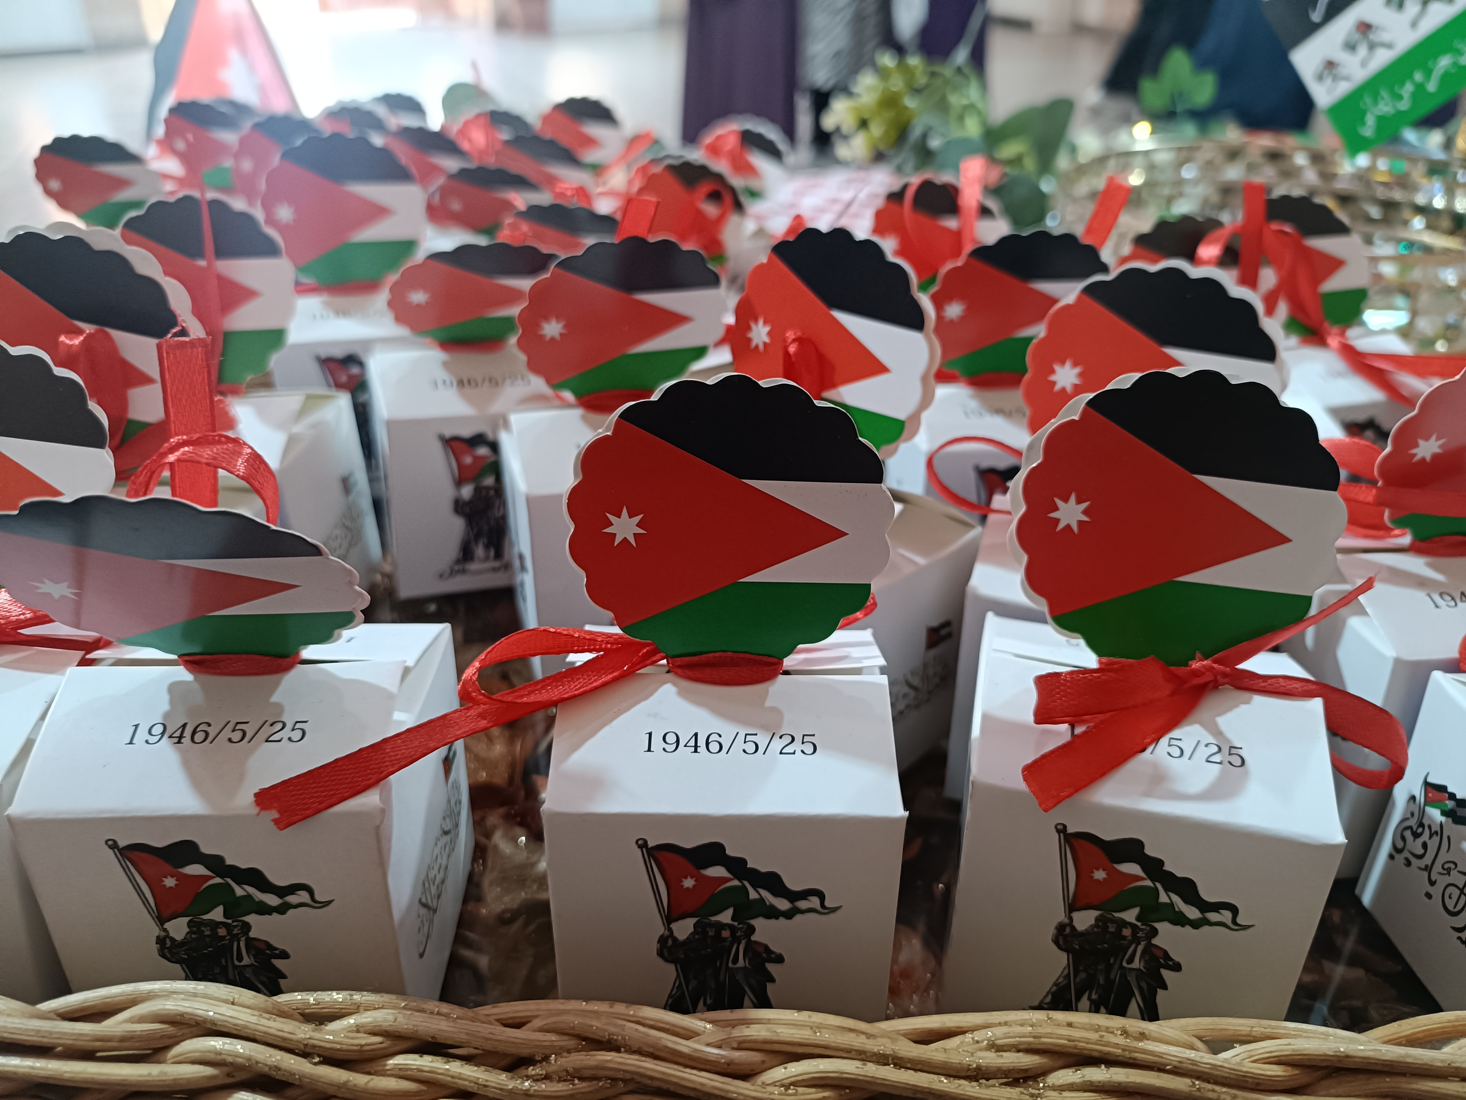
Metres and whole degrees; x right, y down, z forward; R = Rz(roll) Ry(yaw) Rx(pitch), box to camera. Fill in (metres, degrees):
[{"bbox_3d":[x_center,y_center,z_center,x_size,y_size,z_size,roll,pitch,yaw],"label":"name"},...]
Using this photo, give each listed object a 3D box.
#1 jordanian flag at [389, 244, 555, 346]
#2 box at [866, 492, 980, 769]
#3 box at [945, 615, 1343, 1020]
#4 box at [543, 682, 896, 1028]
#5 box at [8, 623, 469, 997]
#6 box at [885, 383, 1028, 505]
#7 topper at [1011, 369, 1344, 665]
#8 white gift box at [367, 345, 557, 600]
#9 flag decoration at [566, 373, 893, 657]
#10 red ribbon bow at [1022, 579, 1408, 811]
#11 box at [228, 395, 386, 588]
[{"bbox_3d":[-0.068,-0.070,0.290,0.051,0.050,0.005,-7,69,-21],"label":"jordanian flag"},{"bbox_3d":[0.018,0.016,0.247,0.054,0.065,0.052,24,37,38],"label":"box"},{"bbox_3d":[0.071,0.050,0.195,0.054,0.065,0.052,7,29,14],"label":"box"},{"bbox_3d":[-0.001,0.049,0.192,0.054,0.065,0.052,1,27,1],"label":"box"},{"bbox_3d":[-0.081,0.047,0.189,0.054,0.065,0.052,0,28,-2],"label":"box"},{"bbox_3d":[0.073,-0.019,0.316,0.054,0.065,0.052,-4,28,-9],"label":"box"},{"bbox_3d":[0.073,-0.005,0.175,0.051,0.050,0.005,7,11,14],"label":"topper"},{"bbox_3d":[-0.080,-0.029,0.328,0.054,0.065,0.052,-7,30,-21],"label":"white gift box"},{"bbox_3d":[0.000,-0.004,0.167,0.051,0.050,0.005,1,25,1],"label":"flag decoration"},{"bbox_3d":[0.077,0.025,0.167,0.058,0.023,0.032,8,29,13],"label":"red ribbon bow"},{"bbox_3d":[-0.136,-0.010,0.289,0.054,0.065,0.052,0,28,0],"label":"box"}]

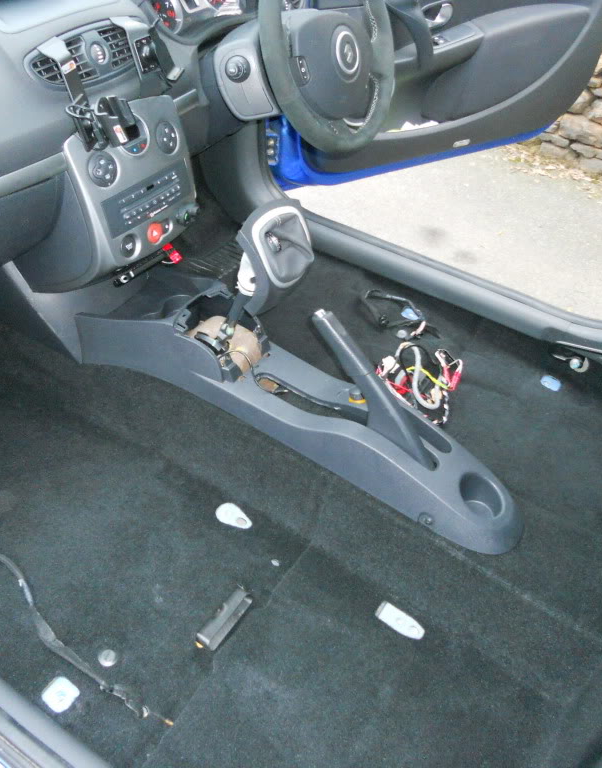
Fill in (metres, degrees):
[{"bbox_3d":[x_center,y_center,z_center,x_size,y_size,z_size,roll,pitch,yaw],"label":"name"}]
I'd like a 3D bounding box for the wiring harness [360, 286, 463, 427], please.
[{"bbox_3d":[0.218,-0.072,1.565,0.178,0.071,0.367,2,43,-6],"label":"wiring harness"}]

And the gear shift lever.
[{"bbox_3d":[-0.048,-0.151,1.141,0.117,0.255,0.097,37,49,9],"label":"gear shift lever"}]

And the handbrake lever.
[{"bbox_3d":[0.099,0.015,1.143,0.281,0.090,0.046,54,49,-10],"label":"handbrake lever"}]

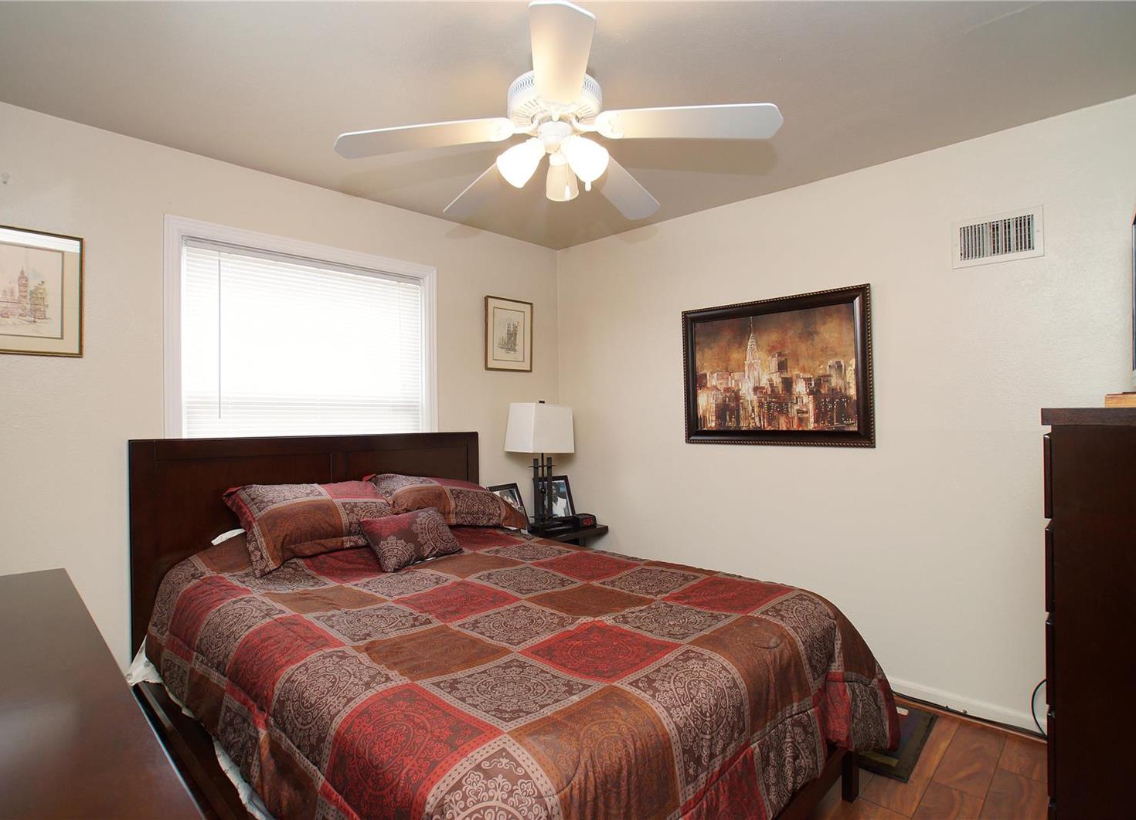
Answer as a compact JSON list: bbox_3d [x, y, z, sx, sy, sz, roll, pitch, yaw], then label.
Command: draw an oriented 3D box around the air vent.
[{"bbox_3d":[1.734,-0.693,2.223,0.287,0.194,0.020,0,1,43],"label":"air vent"}]

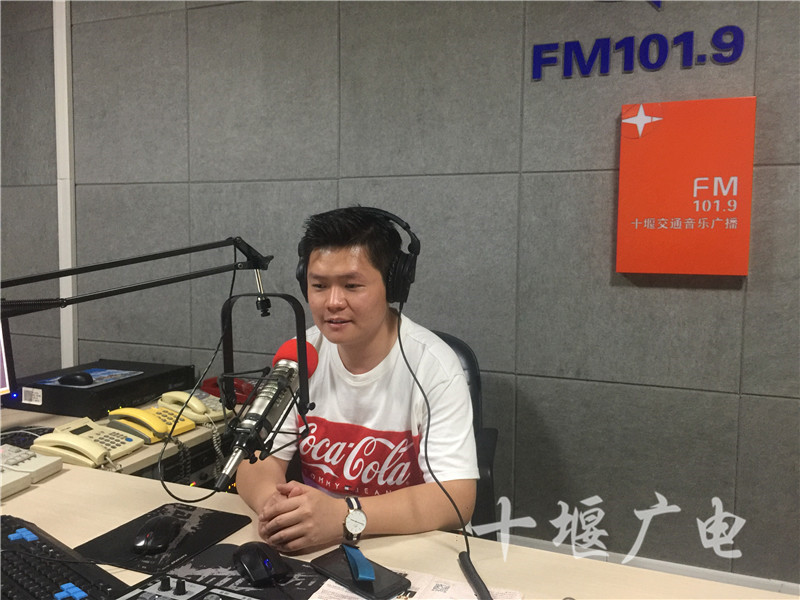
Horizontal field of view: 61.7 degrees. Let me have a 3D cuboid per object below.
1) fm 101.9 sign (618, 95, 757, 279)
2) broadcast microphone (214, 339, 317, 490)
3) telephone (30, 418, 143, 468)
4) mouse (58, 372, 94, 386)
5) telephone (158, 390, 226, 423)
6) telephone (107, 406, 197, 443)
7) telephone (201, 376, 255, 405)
[{"bbox_3d":[0.756,-0.296,1.785,0.324,0.453,0.030,2,5,22],"label":"fm 101.9 sign"},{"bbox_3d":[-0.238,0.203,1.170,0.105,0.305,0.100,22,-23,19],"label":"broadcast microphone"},{"bbox_3d":[-0.757,0.342,1.638,0.197,0.063,0.175,2,5,20],"label":"telephone"},{"bbox_3d":[-0.956,0.228,1.979,0.098,0.035,0.058,2,5,14],"label":"mouse"},{"bbox_3d":[-0.608,0.316,2.020,0.205,0.060,0.154,4,6,40],"label":"telephone"},{"bbox_3d":[-0.677,0.329,1.826,0.183,0.062,0.158,3,5,29],"label":"telephone"},{"bbox_3d":[-0.546,0.297,2.246,0.200,0.063,0.158,3,5,32],"label":"telephone"}]

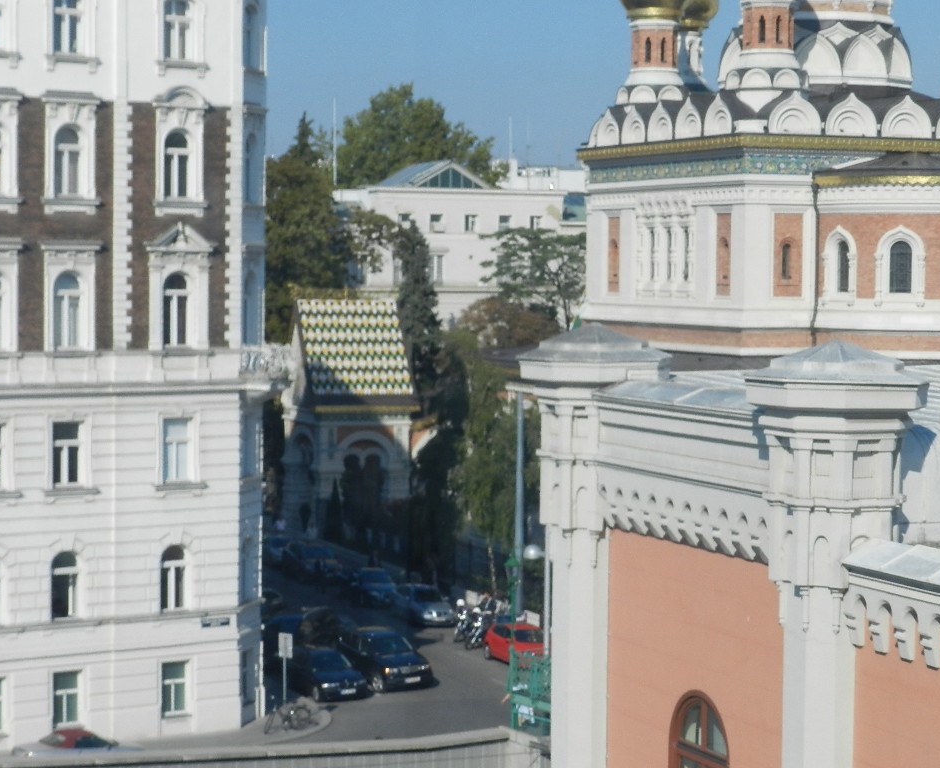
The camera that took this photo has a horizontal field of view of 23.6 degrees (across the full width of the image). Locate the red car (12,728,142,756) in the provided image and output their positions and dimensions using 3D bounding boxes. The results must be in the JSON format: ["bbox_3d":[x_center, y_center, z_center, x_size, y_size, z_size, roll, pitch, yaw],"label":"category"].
[{"bbox_3d":[-10.345,10.030,61.006,4.100,1.360,1.700,-1,3,-30],"label":"red car"}]

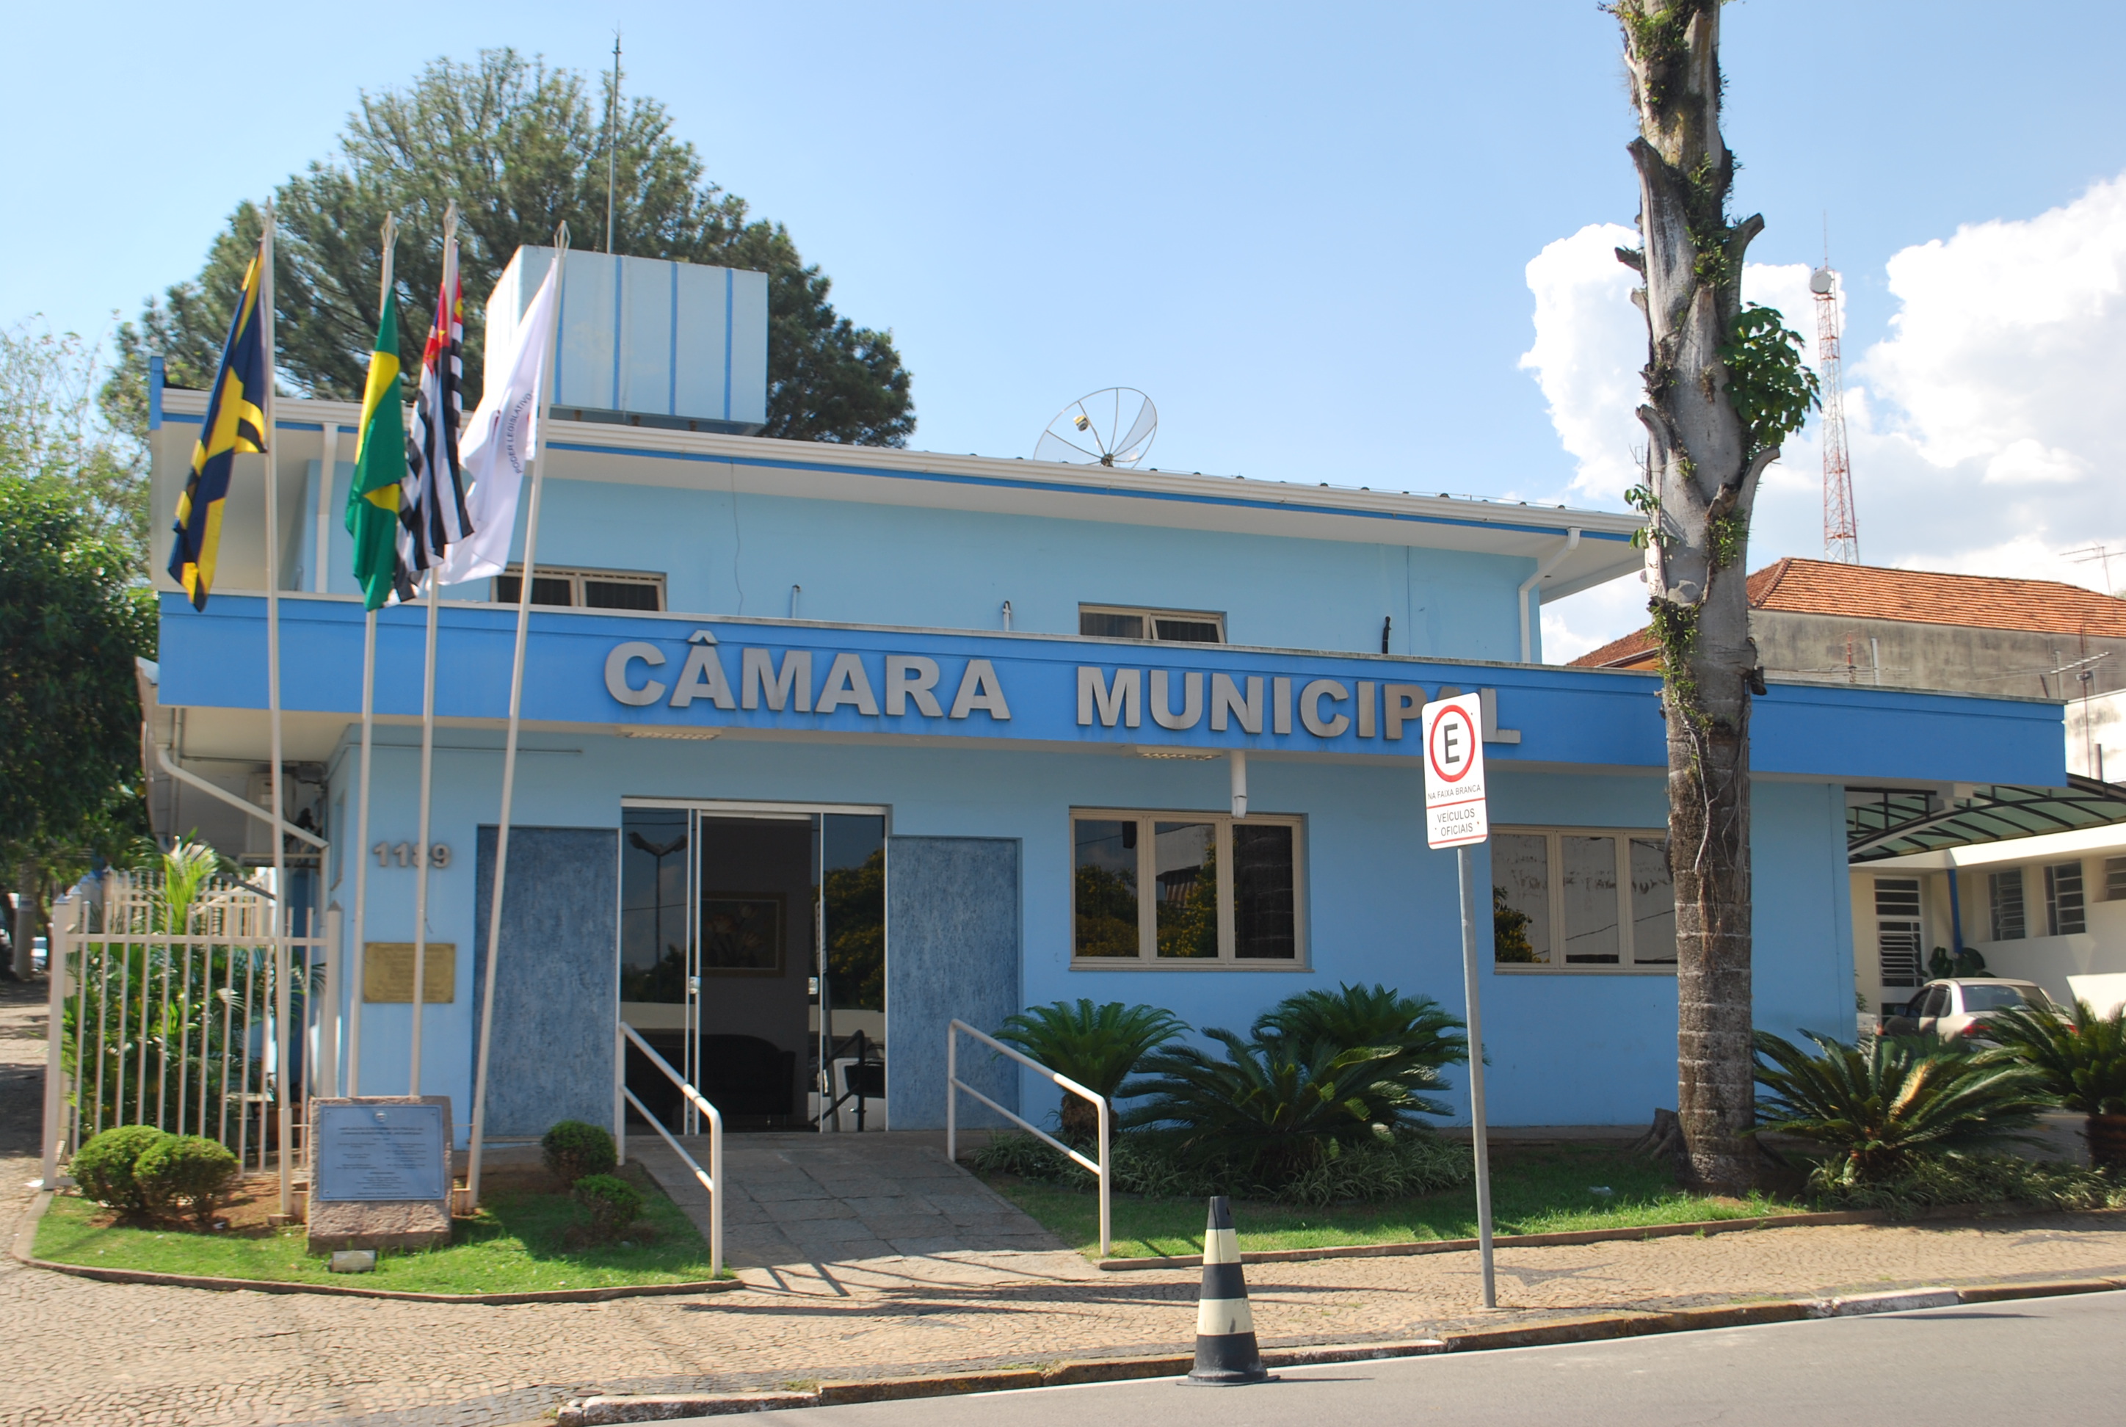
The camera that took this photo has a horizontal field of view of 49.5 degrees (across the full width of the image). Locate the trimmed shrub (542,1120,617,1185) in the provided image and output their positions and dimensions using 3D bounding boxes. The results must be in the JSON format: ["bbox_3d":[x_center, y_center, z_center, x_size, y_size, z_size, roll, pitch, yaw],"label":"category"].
[{"bbox_3d":[-2.974,2.704,14.200,0.450,0.410,0.450,3,-9,-21],"label":"trimmed shrub"}]

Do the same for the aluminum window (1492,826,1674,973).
[{"bbox_3d":[3.955,1.401,17.322,1.670,1.100,0.100,3,-9,-19],"label":"aluminum window"}]

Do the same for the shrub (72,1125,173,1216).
[{"bbox_3d":[-5.642,2.737,13.850,0.620,0.540,0.620,3,-9,-21],"label":"shrub"}]

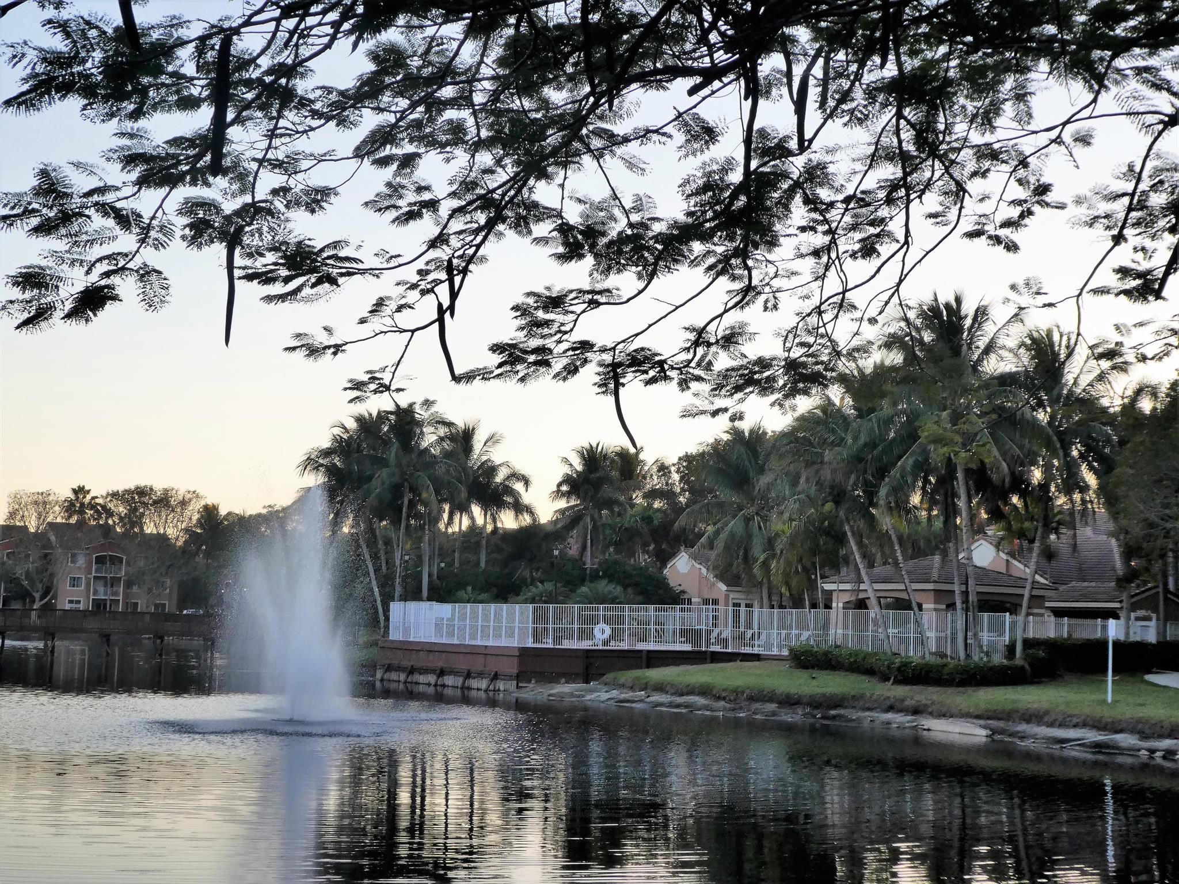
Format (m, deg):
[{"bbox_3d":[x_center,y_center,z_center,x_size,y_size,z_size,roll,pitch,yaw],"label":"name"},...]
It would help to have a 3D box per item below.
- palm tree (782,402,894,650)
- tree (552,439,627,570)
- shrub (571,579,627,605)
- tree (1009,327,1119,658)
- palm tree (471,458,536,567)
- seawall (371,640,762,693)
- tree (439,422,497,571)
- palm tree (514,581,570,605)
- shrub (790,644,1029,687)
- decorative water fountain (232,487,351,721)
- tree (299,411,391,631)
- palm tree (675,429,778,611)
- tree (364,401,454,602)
[{"bbox_3d":[8.325,3.091,57.011,3.790,8.940,3.790,1,-6,8],"label":"palm tree"},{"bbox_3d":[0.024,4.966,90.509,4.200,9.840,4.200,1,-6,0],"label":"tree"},{"bbox_3d":[0.427,7.435,75.144,2.400,2.790,2.400,1,-6,0],"label":"shrub"},{"bbox_3d":[14.902,1.697,53.552,3.900,10.680,4.000,0,-6,16],"label":"tree"},{"bbox_3d":[-5.153,6.172,101.894,3.970,10.570,3.970,2,-6,-3],"label":"palm tree"},{"bbox_3d":[-2.183,8.366,62.824,18.470,1.670,3.300,-3,-7,38],"label":"seawall"},{"bbox_3d":[-6.988,4.900,99.005,3.750,12.390,3.750,2,-6,-4],"label":"tree"},{"bbox_3d":[-2.093,7.455,75.138,2.400,2.670,2.400,2,-6,-1],"label":"palm tree"},{"bbox_3d":[10.299,7.339,55.569,7.900,1.000,2.200,-3,-7,36],"label":"shrub"},{"bbox_3d":[-7.929,4.317,45.319,3.100,6.180,3.000,3,-6,-10],"label":"decorative water fountain"},{"bbox_3d":[-11.057,3.734,76.996,4.250,10.320,4.250,2,-6,-8],"label":"tree"},{"bbox_3d":[5.832,3.784,68.461,4.600,8.920,4.600,1,-6,5],"label":"palm tree"},{"bbox_3d":[-8.675,3.662,82.037,4.440,11.440,4.440,2,-6,-6],"label":"tree"}]

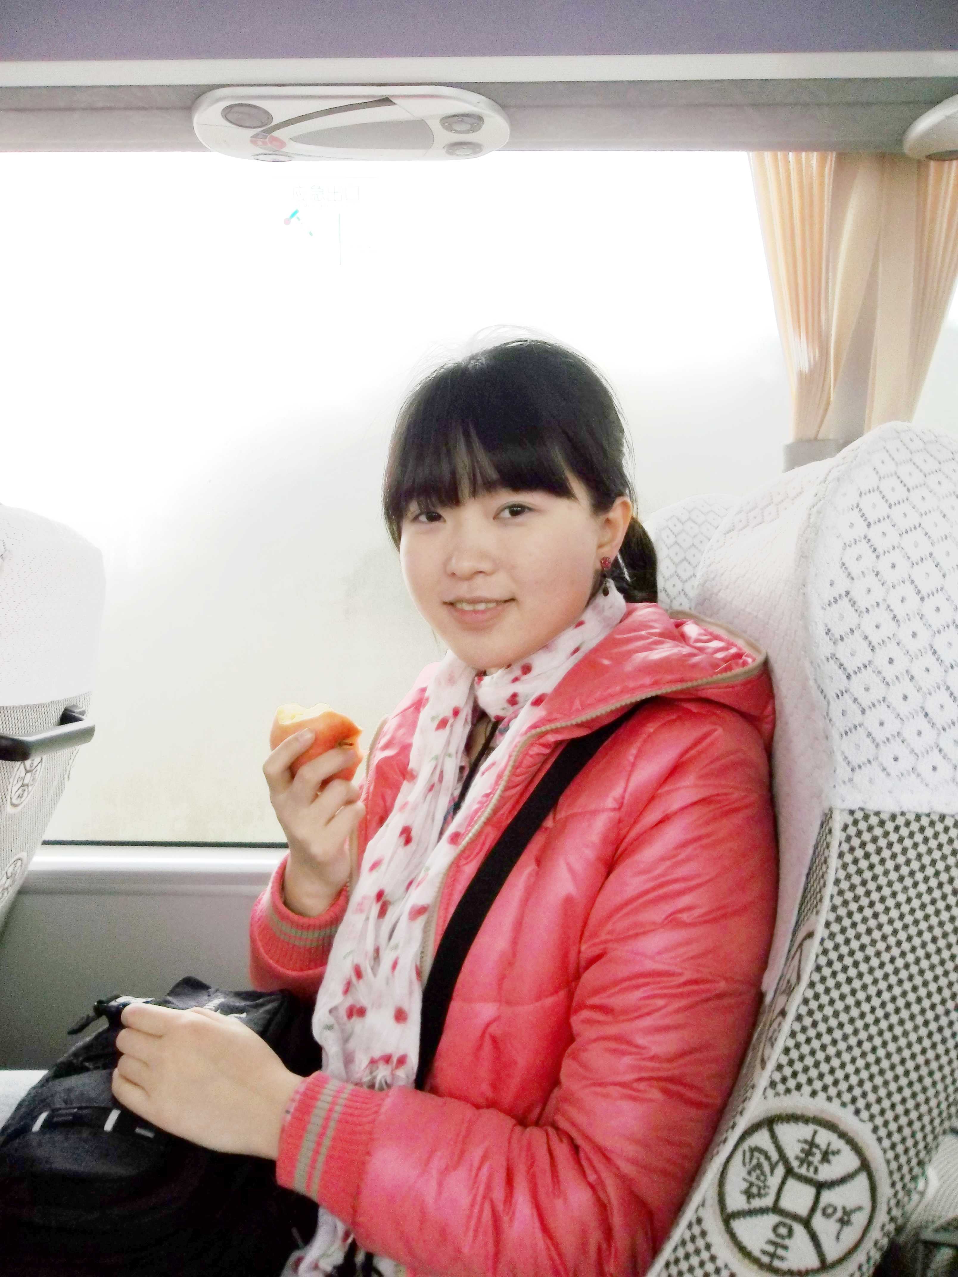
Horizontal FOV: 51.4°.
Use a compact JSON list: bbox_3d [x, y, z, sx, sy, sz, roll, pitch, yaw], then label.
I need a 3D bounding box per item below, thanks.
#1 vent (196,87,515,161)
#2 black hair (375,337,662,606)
[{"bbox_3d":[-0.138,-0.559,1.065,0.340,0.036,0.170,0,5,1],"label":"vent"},{"bbox_3d":[0.030,-0.117,0.765,0.185,0.215,0.230,1,7,25],"label":"black hair"}]

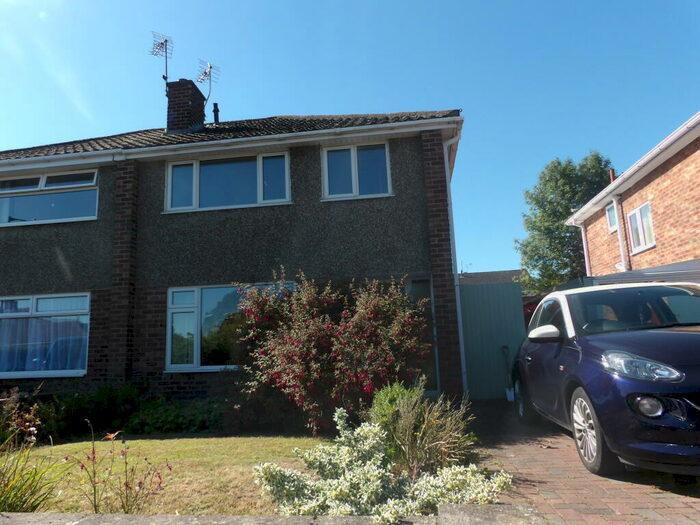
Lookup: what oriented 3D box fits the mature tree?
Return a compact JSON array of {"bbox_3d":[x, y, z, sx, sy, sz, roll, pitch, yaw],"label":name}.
[{"bbox_3d":[11.761,-0.511,25.226,6.300,10.800,6.300,-4,-10,6],"label":"mature tree"}]

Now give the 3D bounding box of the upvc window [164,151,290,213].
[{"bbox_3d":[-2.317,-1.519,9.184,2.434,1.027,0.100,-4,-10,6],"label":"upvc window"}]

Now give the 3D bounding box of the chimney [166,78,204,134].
[{"bbox_3d":[-3.924,-3.589,11.692,0.620,1.420,0.840,-4,-10,6],"label":"chimney"}]

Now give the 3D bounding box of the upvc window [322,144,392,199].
[{"bbox_3d":[0.118,-1.669,8.912,1.293,1.044,0.100,-4,-10,6],"label":"upvc window"}]

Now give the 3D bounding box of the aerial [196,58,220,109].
[{"bbox_3d":[-3.722,-4.458,12.451,0.580,1.300,0.980,6,-13,-39],"label":"aerial"}]

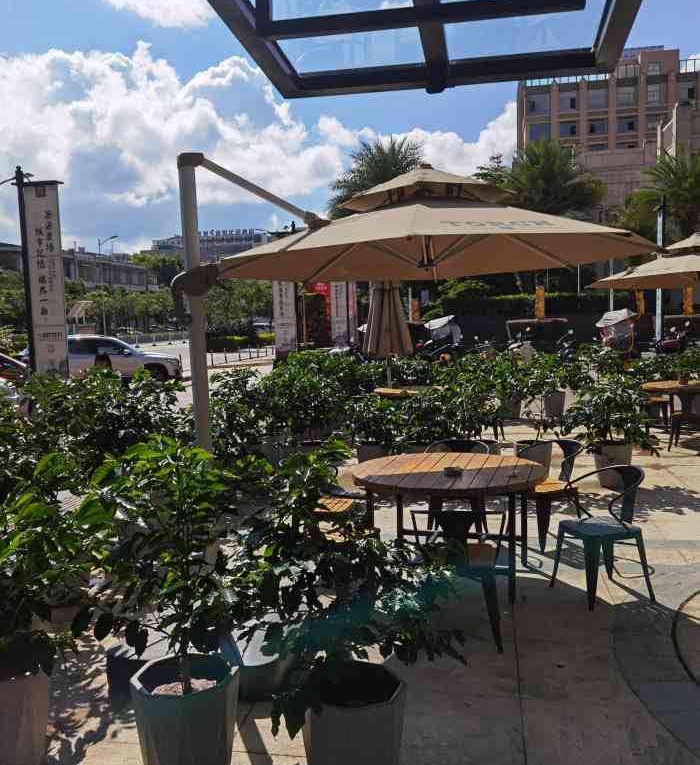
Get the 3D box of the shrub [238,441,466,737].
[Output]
[{"bbox_3d":[0.018,0.692,2.516,0.750,0.910,0.700,-2,5,0],"label":"shrub"}]

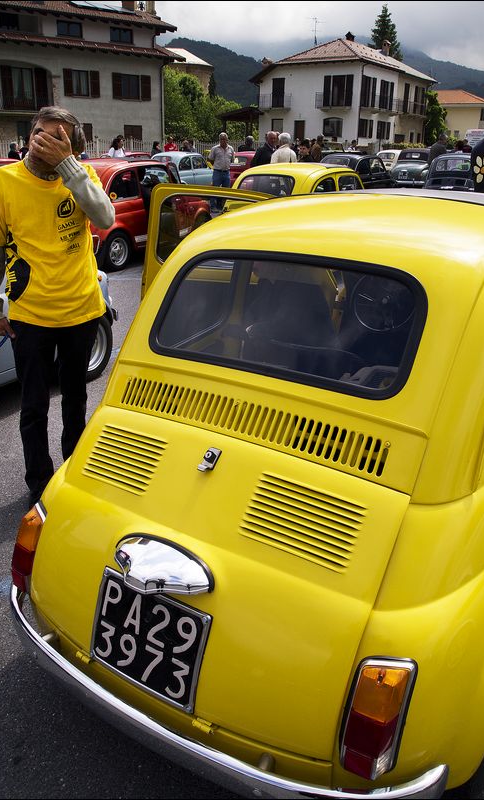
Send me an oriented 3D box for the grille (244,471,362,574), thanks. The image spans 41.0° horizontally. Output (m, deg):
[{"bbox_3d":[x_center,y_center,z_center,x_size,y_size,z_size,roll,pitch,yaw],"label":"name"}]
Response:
[{"bbox_3d":[0.122,0.247,1.317,0.230,0.144,0.025,17,-17,20],"label":"grille"}]

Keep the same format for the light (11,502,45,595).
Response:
[{"bbox_3d":[-0.547,0.403,1.699,0.080,0.215,0.110,-8,22,-42],"label":"light"}]

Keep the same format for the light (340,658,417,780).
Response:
[{"bbox_3d":[0.253,0.606,1.224,0.110,0.215,0.080,8,15,16],"label":"light"}]

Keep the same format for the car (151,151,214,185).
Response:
[{"bbox_3d":[-1.706,-6.352,18.354,1.320,1.325,2.970,15,26,33],"label":"car"}]

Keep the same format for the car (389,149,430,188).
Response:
[{"bbox_3d":[5.290,-6.832,19.646,1.320,1.380,3.300,8,23,19],"label":"car"}]

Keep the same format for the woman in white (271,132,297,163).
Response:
[{"bbox_3d":[0.665,-3.479,10.665,0.480,1.640,0.320,-5,22,-14],"label":"woman in white"}]

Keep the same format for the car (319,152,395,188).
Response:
[{"bbox_3d":[2.867,-5.471,16.214,1.320,1.325,2.970,18,27,37],"label":"car"}]

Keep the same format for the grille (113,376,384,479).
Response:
[{"bbox_3d":[-0.008,0.048,1.500,0.715,0.075,0.040,14,-5,30],"label":"grille"}]

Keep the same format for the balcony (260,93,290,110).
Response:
[{"bbox_3d":[2.598,-23.818,51.720,2.500,1.250,0.950,13,25,29],"label":"balcony"}]

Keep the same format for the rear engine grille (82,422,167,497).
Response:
[{"bbox_3d":[-0.286,0.142,1.560,0.230,0.140,0.025,12,-20,40],"label":"rear engine grille"}]

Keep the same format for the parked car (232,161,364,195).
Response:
[{"bbox_3d":[0.769,-2.268,8.024,1.320,1.325,2.950,15,26,32],"label":"parked car"}]

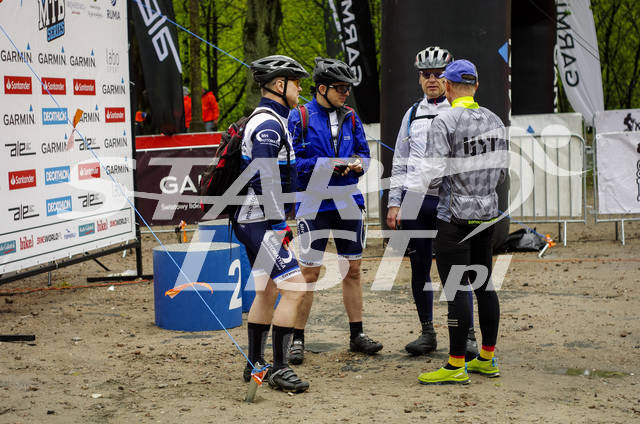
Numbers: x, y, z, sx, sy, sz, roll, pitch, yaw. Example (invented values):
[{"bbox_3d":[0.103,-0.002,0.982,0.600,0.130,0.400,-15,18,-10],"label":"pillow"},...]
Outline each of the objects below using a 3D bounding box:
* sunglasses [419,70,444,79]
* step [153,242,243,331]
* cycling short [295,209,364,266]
[{"bbox_3d":[0.666,-0.810,7.860,0.145,0.050,0.145,-1,8,9],"label":"sunglasses"},{"bbox_3d":[-0.856,0.531,9.322,0.610,0.540,0.610,-1,5,0],"label":"step"},{"bbox_3d":[0.063,0.141,8.007,0.370,0.380,0.280,-4,5,-27],"label":"cycling short"}]

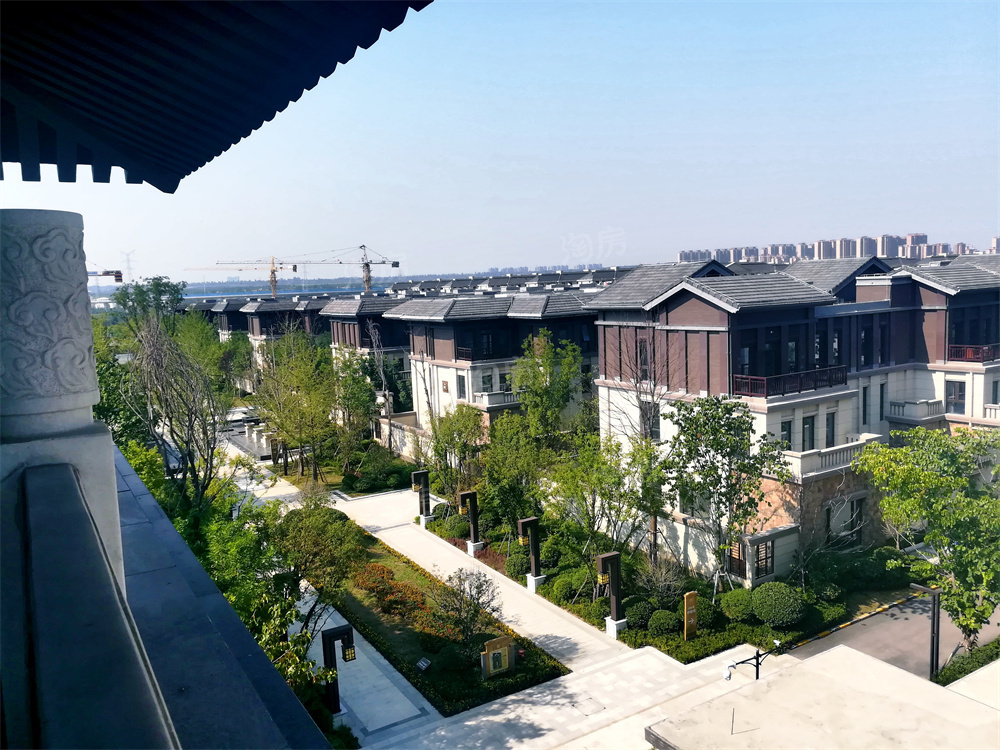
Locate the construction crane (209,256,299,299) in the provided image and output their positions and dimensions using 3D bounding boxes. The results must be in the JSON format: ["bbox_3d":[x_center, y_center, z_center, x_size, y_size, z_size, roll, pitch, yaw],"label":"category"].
[{"bbox_3d":[-121.526,-40.942,360.198,2.200,31.500,58.000,4,9,43],"label":"construction crane"}]

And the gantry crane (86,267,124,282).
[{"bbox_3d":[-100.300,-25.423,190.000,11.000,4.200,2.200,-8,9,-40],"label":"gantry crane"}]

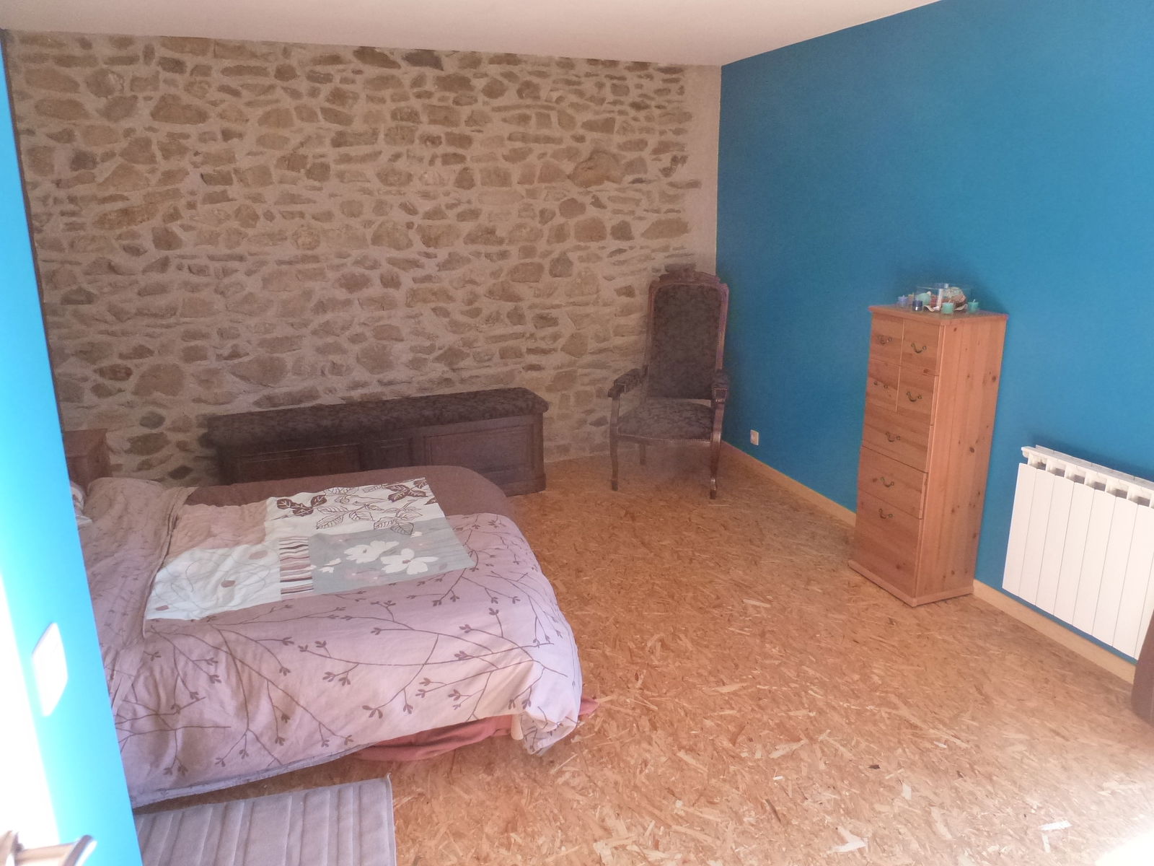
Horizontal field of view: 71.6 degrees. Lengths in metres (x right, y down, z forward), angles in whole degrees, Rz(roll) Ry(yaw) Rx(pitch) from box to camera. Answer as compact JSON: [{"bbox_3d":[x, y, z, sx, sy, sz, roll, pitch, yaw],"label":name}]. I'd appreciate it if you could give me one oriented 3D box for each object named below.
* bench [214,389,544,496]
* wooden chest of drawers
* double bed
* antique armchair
[{"bbox_3d":[-1.100,0.143,4.648,1.821,0.530,0.470,-7,18,-19],"label":"bench"},{"bbox_3d":[1.483,0.080,3.446,0.332,1.211,0.438,-7,18,-19],"label":"wooden chest of drawers"},{"bbox_3d":[-1.078,0.642,2.952,1.813,0.513,1.556,-7,18,-19],"label":"double bed"},{"bbox_3d":[0.594,-0.324,4.807,0.675,1.248,0.735,4,17,16],"label":"antique armchair"}]

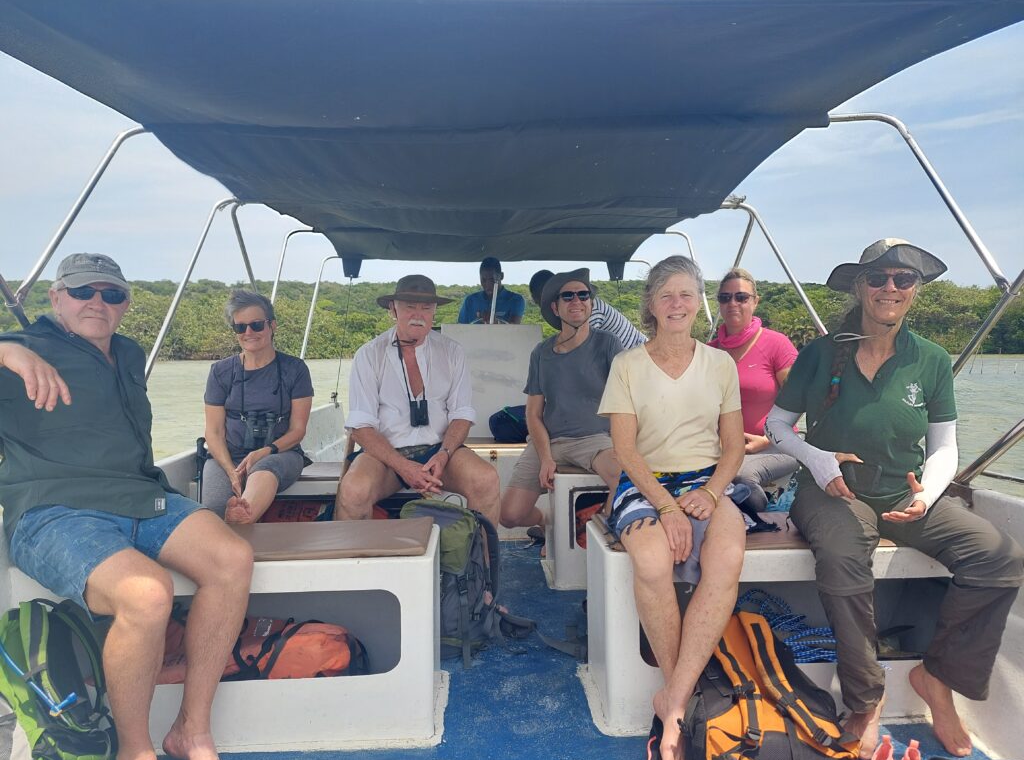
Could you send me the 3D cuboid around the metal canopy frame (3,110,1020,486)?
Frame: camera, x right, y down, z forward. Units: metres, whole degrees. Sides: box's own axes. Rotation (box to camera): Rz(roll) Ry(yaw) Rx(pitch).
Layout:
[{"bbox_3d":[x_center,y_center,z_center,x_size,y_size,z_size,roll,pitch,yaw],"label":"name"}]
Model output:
[{"bbox_3d":[0.070,-0.334,3.300,2.620,1.150,4.100,-1,3,-3],"label":"metal canopy frame"}]

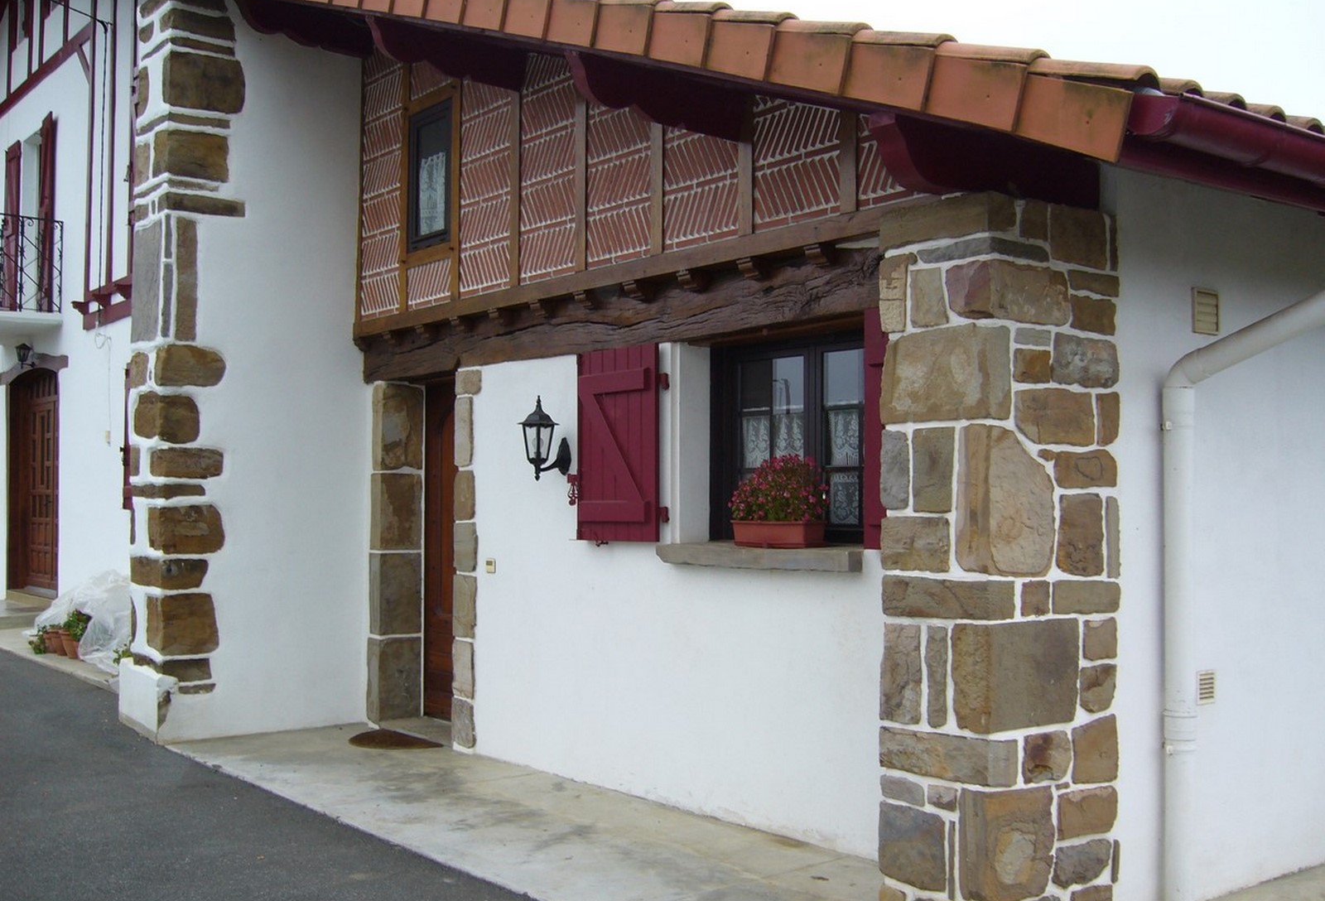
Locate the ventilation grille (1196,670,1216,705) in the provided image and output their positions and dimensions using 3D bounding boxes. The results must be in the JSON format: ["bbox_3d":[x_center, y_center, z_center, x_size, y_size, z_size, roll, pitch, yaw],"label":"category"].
[{"bbox_3d":[1.955,0.849,4.799,0.132,0.121,0.025,3,-4,-40],"label":"ventilation grille"}]

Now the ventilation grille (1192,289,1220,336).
[{"bbox_3d":[2.025,-0.514,4.971,0.183,0.164,0.022,3,-3,-40],"label":"ventilation grille"}]

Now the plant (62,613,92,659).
[{"bbox_3d":[-4.753,1.516,11.019,0.250,0.390,0.250,3,-3,-40],"label":"plant"}]

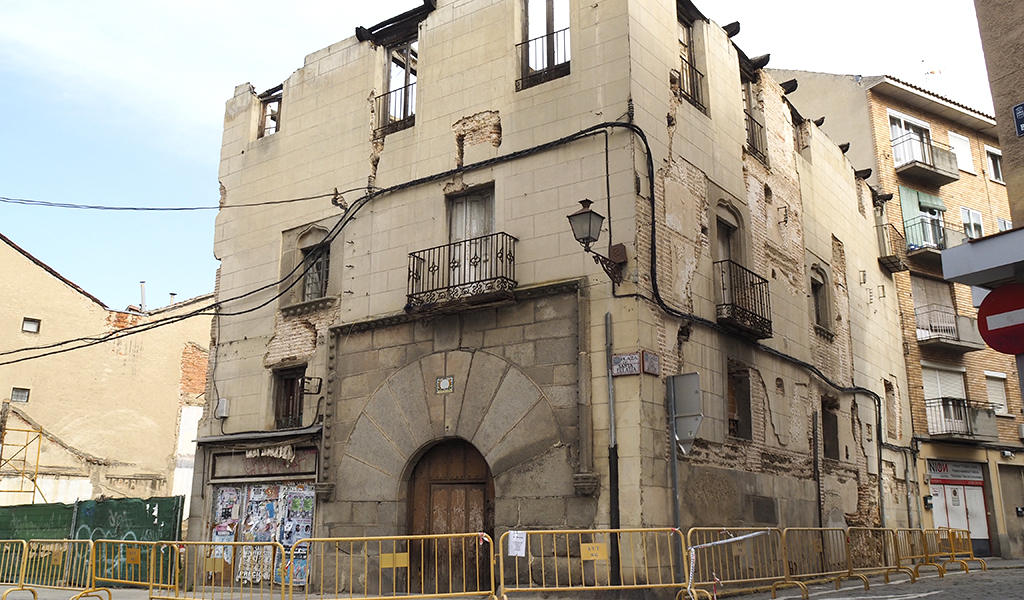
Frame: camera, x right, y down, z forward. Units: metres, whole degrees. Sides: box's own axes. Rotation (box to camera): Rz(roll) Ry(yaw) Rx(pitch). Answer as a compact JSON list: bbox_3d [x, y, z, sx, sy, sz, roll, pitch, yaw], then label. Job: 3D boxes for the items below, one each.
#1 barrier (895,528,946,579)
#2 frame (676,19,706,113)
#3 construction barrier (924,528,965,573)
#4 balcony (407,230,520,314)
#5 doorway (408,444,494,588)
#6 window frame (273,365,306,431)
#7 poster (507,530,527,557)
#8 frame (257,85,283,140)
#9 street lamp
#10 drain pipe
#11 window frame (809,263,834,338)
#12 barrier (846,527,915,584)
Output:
[{"bbox_3d":[8.364,5.307,17.286,0.500,1.040,2.480,-11,-19,36],"label":"barrier"},{"bbox_3d":[3.516,-4.677,16.535,0.280,2.000,1.130,-12,-20,38],"label":"frame"},{"bbox_3d":[9.848,5.786,18.995,0.530,1.020,2.480,-12,-20,36],"label":"construction barrier"},{"bbox_3d":[-0.902,-0.402,14.677,2.130,1.150,0.470,-10,-19,33],"label":"balcony"},{"bbox_3d":[-1.036,3.752,14.376,2.000,2.550,0.160,-10,-18,31],"label":"doorway"},{"bbox_3d":[-4.498,2.017,16.916,0.920,1.210,0.170,-10,-19,33],"label":"window frame"},{"bbox_3d":[0.071,3.147,10.692,0.215,0.305,0.020,3,-16,-12],"label":"poster"},{"bbox_3d":[-5.700,-4.375,19.750,1.010,1.220,0.180,-10,-19,33],"label":"frame"},{"bbox_3d":[1.341,-0.895,12.742,0.430,1.090,1.280,-10,-19,33],"label":"street lamp"},{"bbox_3d":[1.509,2.224,12.439,0.120,4.190,0.120,-10,-19,33],"label":"drain pipe"},{"bbox_3d":[7.437,0.068,20.130,0.300,1.500,1.200,-12,-20,38],"label":"window frame"},{"bbox_3d":[6.773,4.794,15.438,0.500,1.040,2.480,-13,-20,40],"label":"barrier"}]

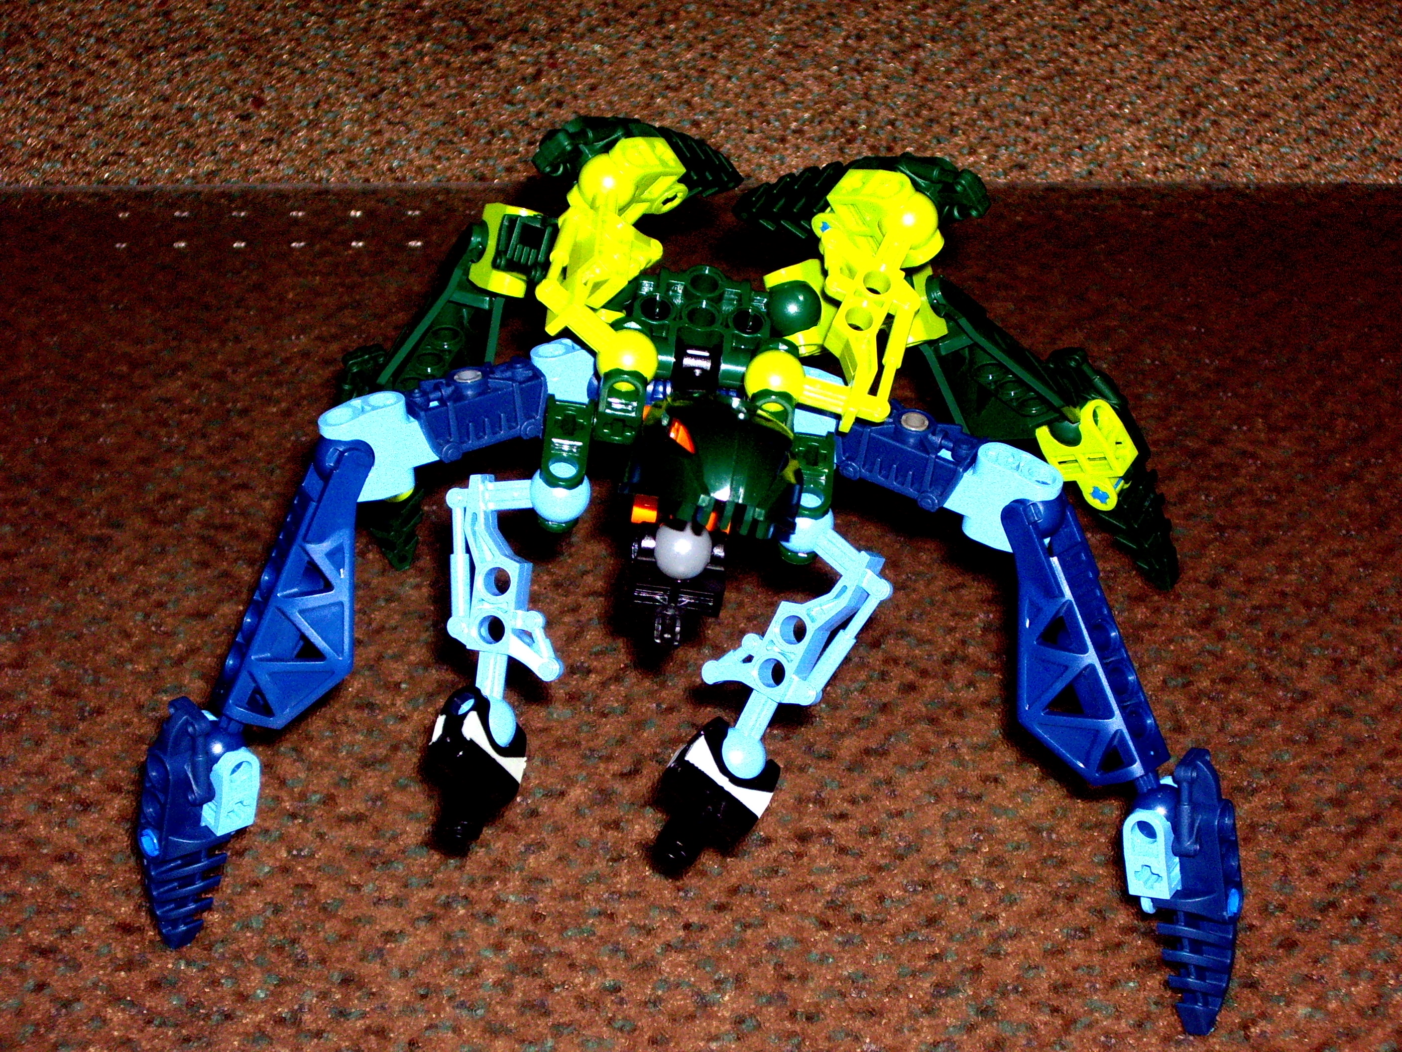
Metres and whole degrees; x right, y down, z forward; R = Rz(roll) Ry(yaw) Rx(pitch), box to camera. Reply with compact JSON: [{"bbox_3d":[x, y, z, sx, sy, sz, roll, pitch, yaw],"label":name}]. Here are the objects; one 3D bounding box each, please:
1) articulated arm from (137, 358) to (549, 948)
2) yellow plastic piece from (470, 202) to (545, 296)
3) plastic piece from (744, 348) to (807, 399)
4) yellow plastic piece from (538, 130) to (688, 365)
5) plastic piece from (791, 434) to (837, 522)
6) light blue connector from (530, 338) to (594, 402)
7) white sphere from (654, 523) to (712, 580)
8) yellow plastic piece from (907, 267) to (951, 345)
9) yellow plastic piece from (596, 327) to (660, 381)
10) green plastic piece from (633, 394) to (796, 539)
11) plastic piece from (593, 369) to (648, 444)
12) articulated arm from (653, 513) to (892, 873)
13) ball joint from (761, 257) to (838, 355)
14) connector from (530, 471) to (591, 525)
[{"bbox_3d":[-0.061,0.019,0.653,0.080,0.088,0.027,-26,46,-28],"label":"articulated arm"},{"bbox_3d":[-0.035,-0.050,0.685,0.009,0.017,0.013,5,9,-34],"label":"yellow plastic piece"},{"bbox_3d":[0.013,-0.025,0.644,0.010,0.010,0.010,0,40,0],"label":"plastic piece"},{"bbox_3d":[-0.015,-0.047,0.659,0.025,0.017,0.049,6,45,6],"label":"yellow plastic piece"},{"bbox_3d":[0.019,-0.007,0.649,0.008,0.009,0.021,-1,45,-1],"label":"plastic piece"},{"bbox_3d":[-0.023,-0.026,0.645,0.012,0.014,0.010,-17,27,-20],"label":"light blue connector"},{"bbox_3d":[-0.003,0.004,0.668,0.010,0.010,0.010,0,45,0],"label":"white sphere"},{"bbox_3d":[0.039,-0.040,0.685,0.009,0.017,0.013,-16,-6,30],"label":"yellow plastic piece"},{"bbox_3d":[-0.012,-0.028,0.643,0.010,0.010,0.010,0,45,0],"label":"yellow plastic piece"},{"bbox_3d":[0.002,-0.010,0.633,0.026,0.017,0.019,-2,40,-2],"label":"green plastic piece"},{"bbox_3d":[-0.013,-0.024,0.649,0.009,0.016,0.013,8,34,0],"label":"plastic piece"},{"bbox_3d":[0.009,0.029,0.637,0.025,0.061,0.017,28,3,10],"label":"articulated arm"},{"bbox_3d":[0.017,-0.039,0.668,0.013,0.013,0.012,0,45,0],"label":"ball joint"},{"bbox_3d":[-0.024,-0.005,0.643,0.010,0.010,0.010,0,45,0],"label":"connector"}]

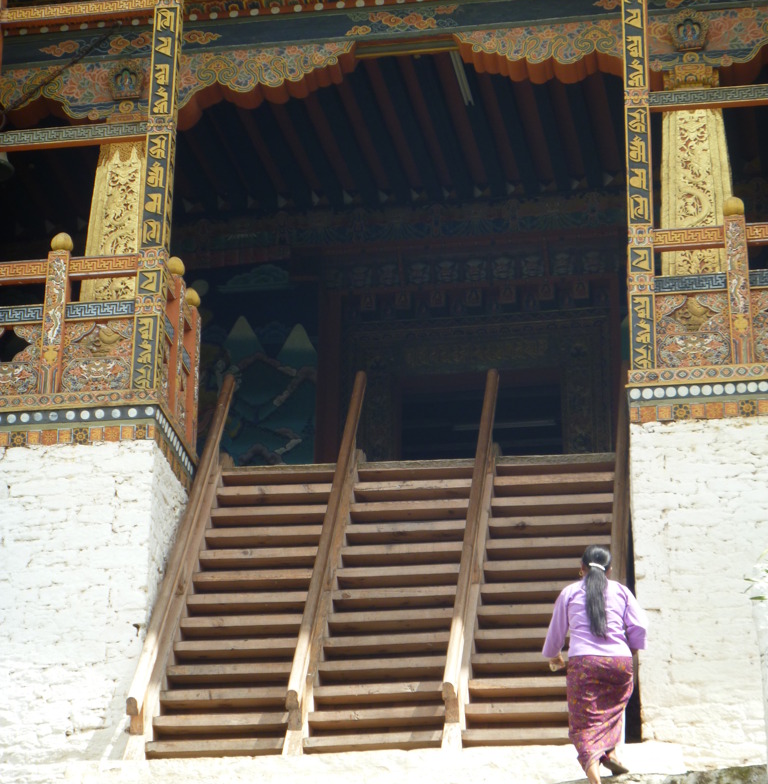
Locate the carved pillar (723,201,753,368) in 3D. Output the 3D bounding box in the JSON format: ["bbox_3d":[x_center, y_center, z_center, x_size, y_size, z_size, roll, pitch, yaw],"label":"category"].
[{"bbox_3d":[2.248,-0.719,17.605,0.140,1.180,0.140,-3,-24,9],"label":"carved pillar"}]

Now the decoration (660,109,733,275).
[{"bbox_3d":[2.057,-1.188,18.214,0.470,1.360,0.380,-3,-24,9],"label":"decoration"}]

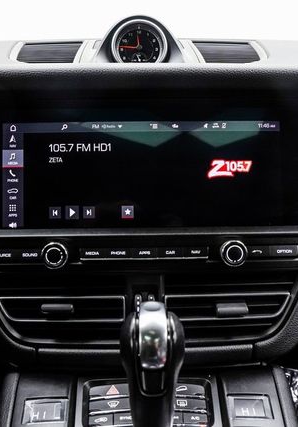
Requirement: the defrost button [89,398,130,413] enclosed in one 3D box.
[{"bbox_3d":[-0.033,0.174,0.452,0.041,0.008,0.013,0,43,0],"label":"defrost button"}]

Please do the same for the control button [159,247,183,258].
[{"bbox_3d":[0.020,0.035,0.453,0.023,0.010,0.008,0,0,0],"label":"control button"}]

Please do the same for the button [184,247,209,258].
[{"bbox_3d":[0.044,0.036,0.464,0.024,0.011,0.007,-1,-3,0],"label":"button"}]

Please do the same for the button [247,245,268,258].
[{"bbox_3d":[0.102,0.035,0.464,0.018,0.011,0.007,-1,-3,0],"label":"button"}]

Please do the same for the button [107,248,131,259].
[{"bbox_3d":[-0.028,0.037,0.464,0.024,0.011,0.007,-1,-3,0],"label":"button"}]

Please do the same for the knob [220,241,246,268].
[{"bbox_3d":[0.078,0.037,0.455,0.024,0.024,0.016,-1,-3,0],"label":"knob"}]

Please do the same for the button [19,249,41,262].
[{"bbox_3d":[-0.108,0.038,0.453,0.021,0.011,0.008,0,0,0],"label":"button"}]

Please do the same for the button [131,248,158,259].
[{"bbox_3d":[-0.004,0.036,0.453,0.024,0.010,0.008,0,0,0],"label":"button"}]

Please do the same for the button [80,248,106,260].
[{"bbox_3d":[-0.051,0.037,0.453,0.024,0.011,0.008,0,0,0],"label":"button"}]

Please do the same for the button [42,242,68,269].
[{"bbox_3d":[-0.086,0.039,0.455,0.024,0.024,0.016,-1,-3,0],"label":"button"}]

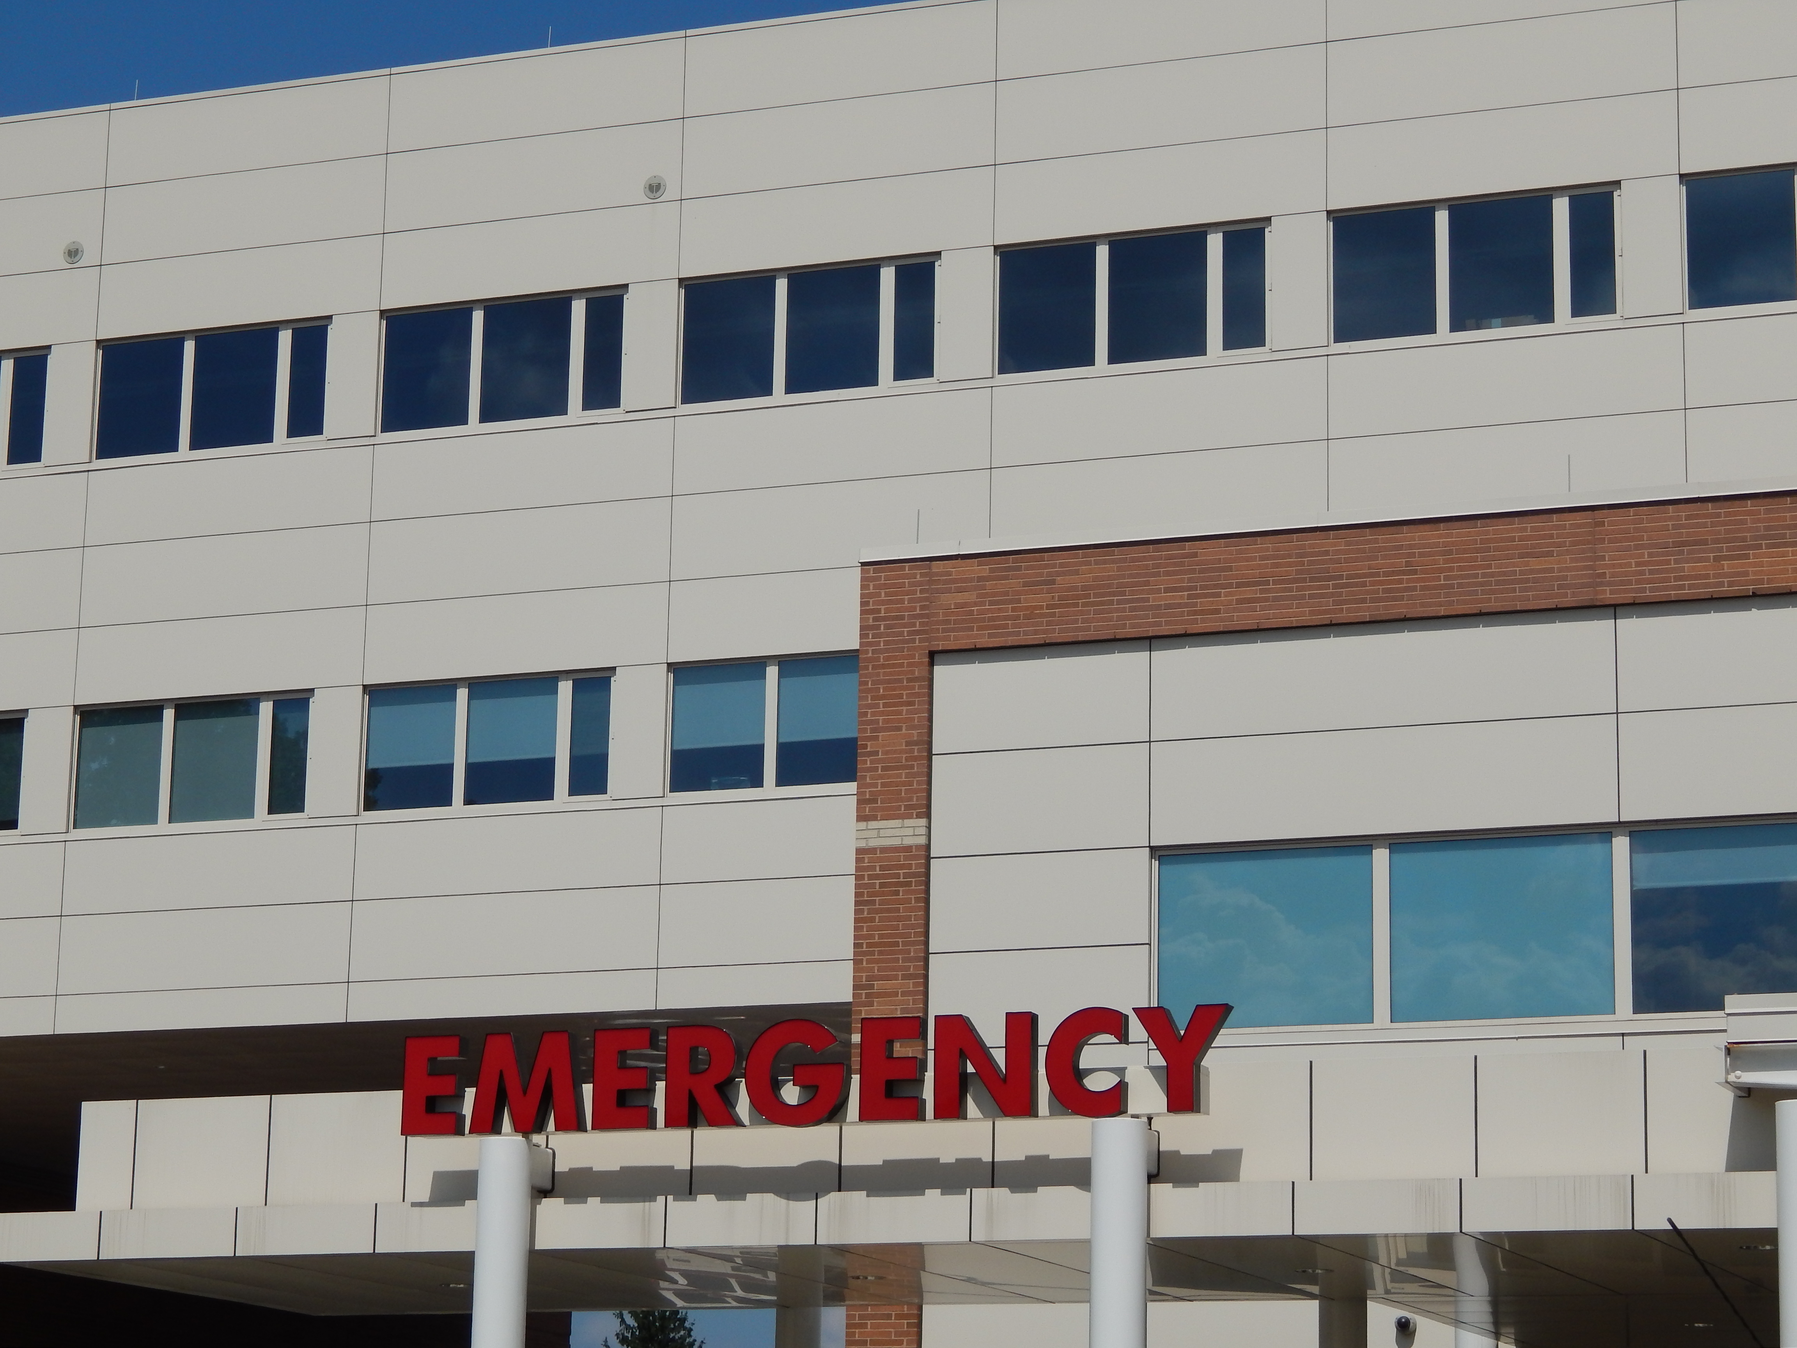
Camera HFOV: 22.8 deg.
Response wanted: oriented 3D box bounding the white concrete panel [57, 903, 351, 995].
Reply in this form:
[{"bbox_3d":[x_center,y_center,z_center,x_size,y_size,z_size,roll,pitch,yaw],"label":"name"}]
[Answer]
[{"bbox_3d":[-7.955,3.169,51.258,3.820,0.932,0.100,-4,-14,21],"label":"white concrete panel"}]

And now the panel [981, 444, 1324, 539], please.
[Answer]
[{"bbox_3d":[2.807,-1.870,48.163,3.821,0.992,0.100,-4,-14,21],"label":"panel"}]

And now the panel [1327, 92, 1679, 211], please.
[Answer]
[{"bbox_3d":[6.250,-5.394,46.201,3.698,0.900,0.100,-4,-14,21],"label":"panel"}]

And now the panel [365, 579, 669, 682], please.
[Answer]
[{"bbox_3d":[-4.303,-0.440,50.249,3.775,0.937,0.100,-4,-14,21],"label":"panel"}]

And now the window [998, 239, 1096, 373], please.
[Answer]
[{"bbox_3d":[1.632,-3.989,48.757,1.115,1.407,0.060,-4,-14,21],"label":"window"}]

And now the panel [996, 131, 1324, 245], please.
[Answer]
[{"bbox_3d":[2.871,-5.308,48.951,3.821,0.940,0.100,-4,-14,21],"label":"panel"}]

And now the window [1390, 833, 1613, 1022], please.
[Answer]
[{"bbox_3d":[4.718,1.990,34.825,1.777,1.428,0.100,-4,-14,21],"label":"window"}]

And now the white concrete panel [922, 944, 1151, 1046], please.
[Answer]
[{"bbox_3d":[1.113,2.547,35.034,1.816,0.753,0.100,-4,-14,21],"label":"white concrete panel"}]

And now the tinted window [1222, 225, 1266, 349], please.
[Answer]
[{"bbox_3d":[3.752,-4.148,48.208,0.504,1.345,0.100,-4,-14,21],"label":"tinted window"}]

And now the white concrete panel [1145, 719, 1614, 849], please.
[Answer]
[{"bbox_3d":[3.725,0.836,34.393,3.698,0.824,0.100,-4,-14,21],"label":"white concrete panel"}]

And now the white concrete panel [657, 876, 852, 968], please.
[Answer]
[{"bbox_3d":[-0.845,2.678,48.729,3.838,0.937,0.100,-4,-14,21],"label":"white concrete panel"}]

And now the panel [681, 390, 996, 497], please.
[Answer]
[{"bbox_3d":[-0.755,-2.579,49.934,3.790,0.911,0.100,-4,-14,21],"label":"panel"}]

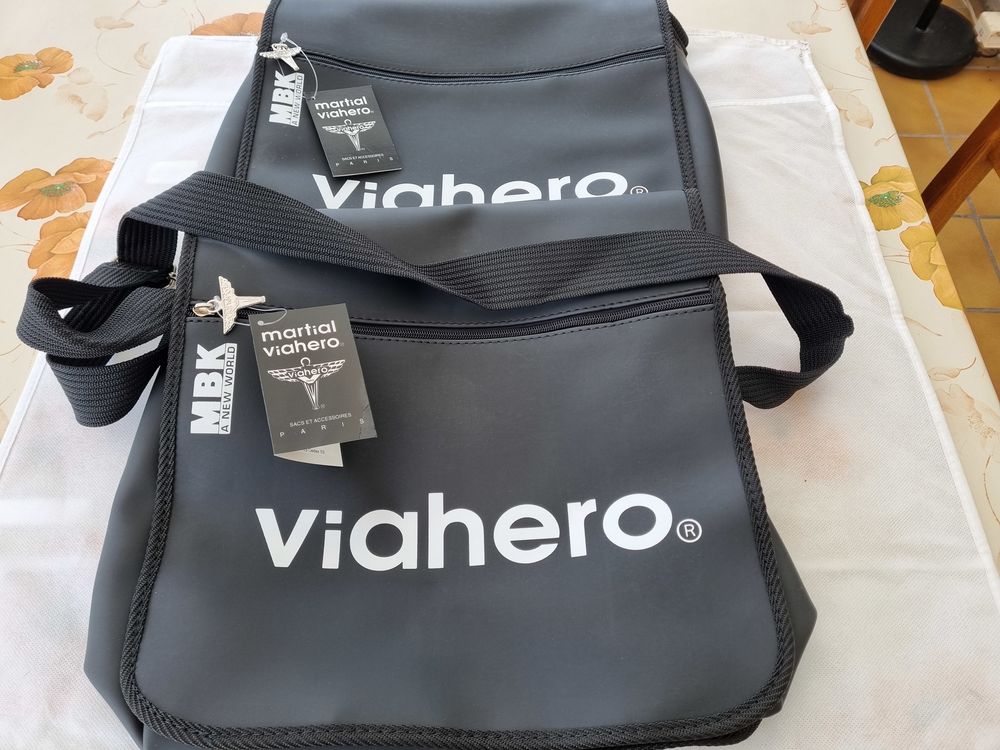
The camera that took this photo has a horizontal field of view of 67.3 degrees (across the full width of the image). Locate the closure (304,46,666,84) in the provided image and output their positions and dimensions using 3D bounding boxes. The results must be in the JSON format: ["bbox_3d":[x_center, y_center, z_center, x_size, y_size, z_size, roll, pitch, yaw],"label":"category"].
[{"bbox_3d":[-0.015,-0.252,0.611,0.302,0.012,0.037,0,63,0],"label":"closure"}]

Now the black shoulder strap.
[{"bbox_3d":[-0.040,-0.040,0.482,0.550,0.115,0.130,0,58,0],"label":"black shoulder strap"}]

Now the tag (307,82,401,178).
[{"bbox_3d":[-0.117,-0.195,0.600,0.057,0.004,0.088,-14,68,-18],"label":"tag"}]

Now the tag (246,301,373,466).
[{"bbox_3d":[-0.109,0.003,0.437,0.057,0.008,0.091,-10,67,-19],"label":"tag"}]

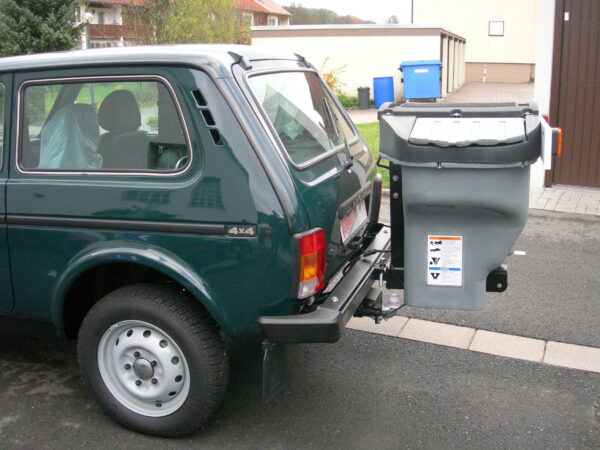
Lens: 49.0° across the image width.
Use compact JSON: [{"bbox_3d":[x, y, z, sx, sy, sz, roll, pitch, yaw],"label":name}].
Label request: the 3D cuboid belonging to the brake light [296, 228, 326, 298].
[{"bbox_3d":[0.048,0.146,2.491,0.085,0.245,0.175,3,15,18],"label":"brake light"}]

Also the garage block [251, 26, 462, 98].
[{"bbox_3d":[3.820,-7.706,31.203,7.000,2.550,15.200,2,15,16],"label":"garage block"}]

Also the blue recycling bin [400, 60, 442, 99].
[{"bbox_3d":[4.042,-4.729,21.529,1.360,1.360,1.050,2,15,16],"label":"blue recycling bin"}]

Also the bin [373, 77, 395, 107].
[{"bbox_3d":[2.468,-3.893,19.400,0.600,0.950,0.600,2,15,16],"label":"bin"}]

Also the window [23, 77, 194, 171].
[{"bbox_3d":[-0.768,-0.385,2.583,0.770,0.365,0.030,3,1,18],"label":"window"}]

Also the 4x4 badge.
[{"bbox_3d":[-0.215,0.027,2.434,0.125,0.047,0.010,3,15,18],"label":"4x4 badge"}]

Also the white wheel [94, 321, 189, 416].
[{"bbox_3d":[-0.641,0.594,2.827,0.440,0.440,0.130,3,15,18],"label":"white wheel"}]

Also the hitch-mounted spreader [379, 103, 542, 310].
[{"bbox_3d":[0.725,-0.091,2.952,0.630,0.860,0.740,3,15,18],"label":"hitch-mounted spreader"}]

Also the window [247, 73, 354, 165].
[{"bbox_3d":[0.060,-0.531,3.060,0.050,0.420,1.050,-33,2,23],"label":"window"}]

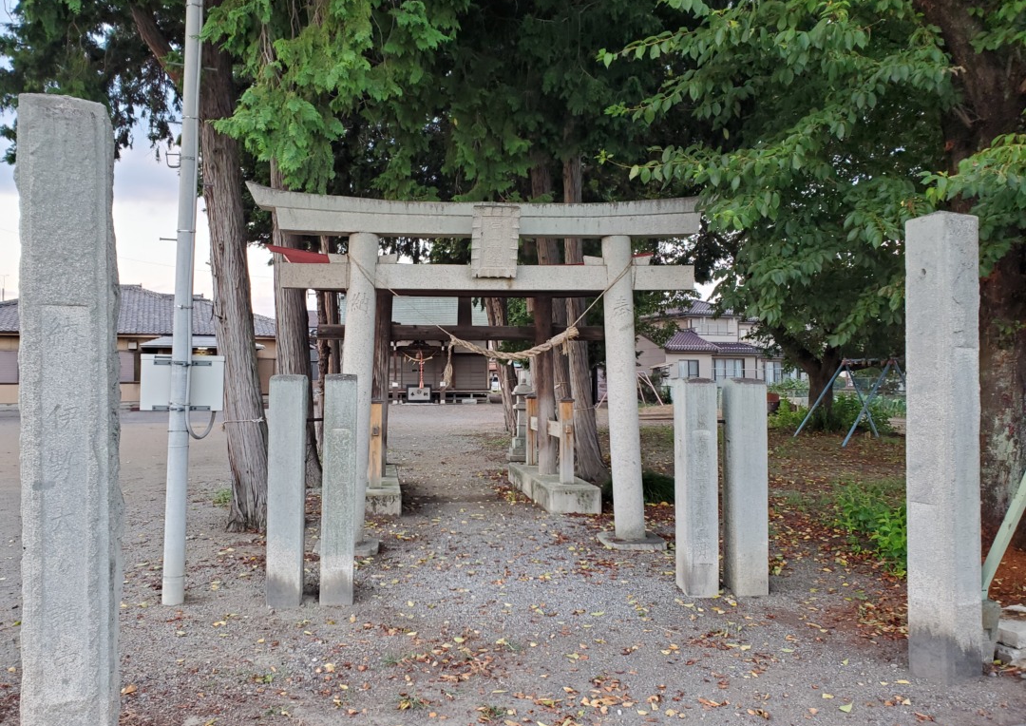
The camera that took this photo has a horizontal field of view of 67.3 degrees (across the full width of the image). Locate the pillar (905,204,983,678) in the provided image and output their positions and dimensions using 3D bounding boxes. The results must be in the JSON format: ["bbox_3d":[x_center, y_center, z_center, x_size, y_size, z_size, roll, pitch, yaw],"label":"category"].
[{"bbox_3d":[2.186,0.414,3.924,0.230,2.300,0.230,0,-1,-19],"label":"pillar"}]

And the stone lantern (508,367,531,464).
[{"bbox_3d":[0.196,0.963,13.287,0.530,1.420,0.530,0,-1,-8],"label":"stone lantern"}]

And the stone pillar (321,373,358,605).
[{"bbox_3d":[-1.157,0.821,5.093,0.213,1.490,0.213,0,-1,-10],"label":"stone pillar"}]

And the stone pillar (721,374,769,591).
[{"bbox_3d":[1.597,0.824,5.309,0.218,1.490,0.218,0,-1,-6],"label":"stone pillar"}]

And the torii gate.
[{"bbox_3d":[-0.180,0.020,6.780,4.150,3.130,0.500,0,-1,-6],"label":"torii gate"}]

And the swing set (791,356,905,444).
[{"bbox_3d":[7.790,0.810,17.100,1.950,1.830,2.250,0,-1,-3],"label":"swing set"}]

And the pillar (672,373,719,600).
[{"bbox_3d":[1.266,0.824,5.297,0.217,1.490,0.217,0,-1,-7],"label":"pillar"}]

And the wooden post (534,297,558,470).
[{"bbox_3d":[0.409,0.258,9.717,0.220,2.260,0.220,-1,-1,-8],"label":"wooden post"}]

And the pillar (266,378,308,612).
[{"bbox_3d":[-1.490,0.821,5.075,0.217,1.490,0.217,0,-1,-9],"label":"pillar"}]

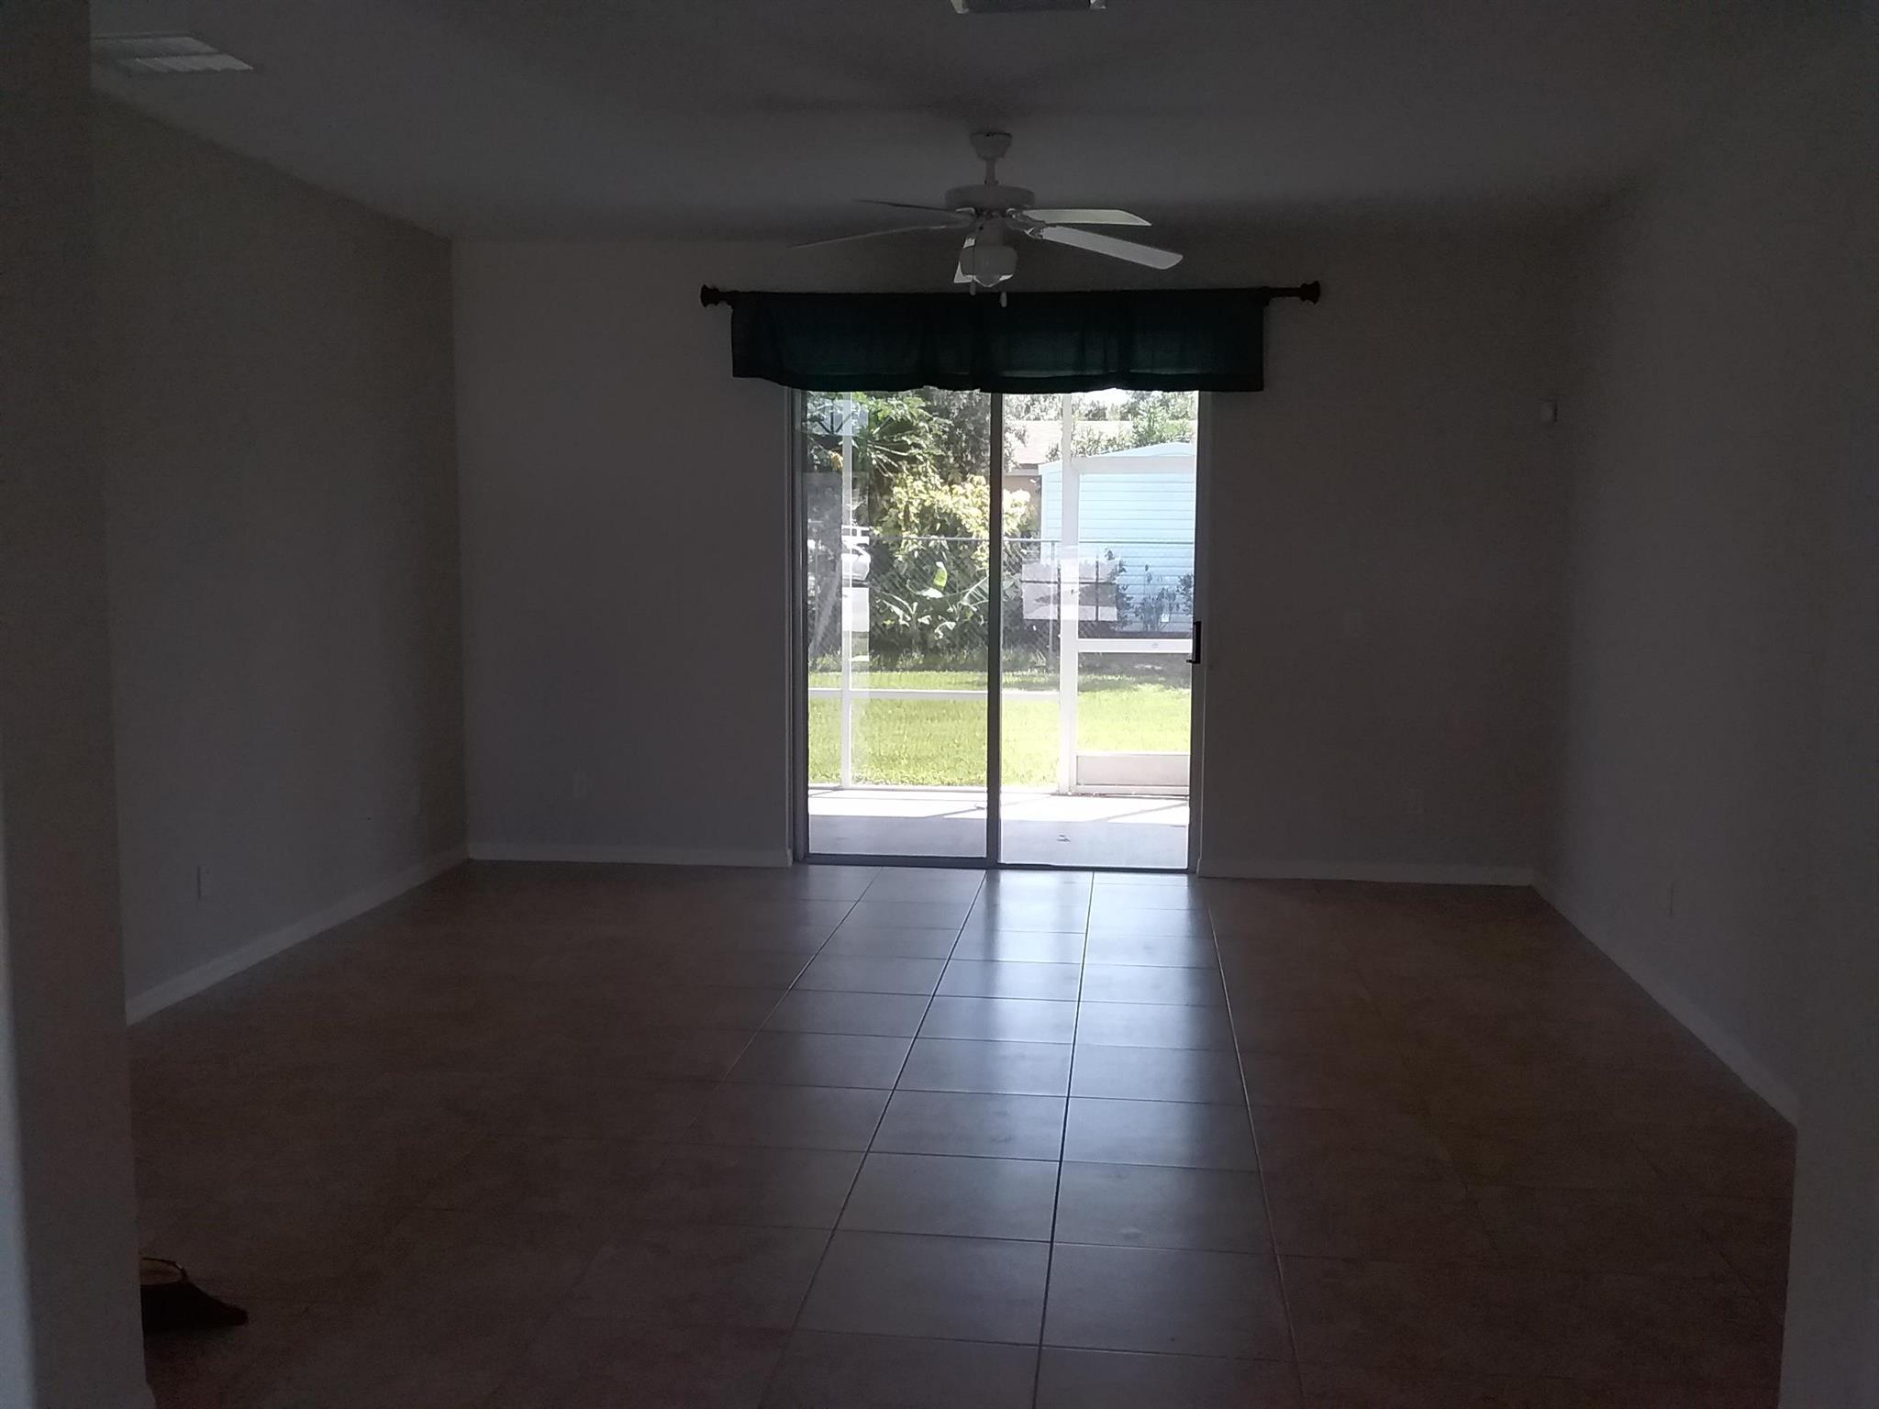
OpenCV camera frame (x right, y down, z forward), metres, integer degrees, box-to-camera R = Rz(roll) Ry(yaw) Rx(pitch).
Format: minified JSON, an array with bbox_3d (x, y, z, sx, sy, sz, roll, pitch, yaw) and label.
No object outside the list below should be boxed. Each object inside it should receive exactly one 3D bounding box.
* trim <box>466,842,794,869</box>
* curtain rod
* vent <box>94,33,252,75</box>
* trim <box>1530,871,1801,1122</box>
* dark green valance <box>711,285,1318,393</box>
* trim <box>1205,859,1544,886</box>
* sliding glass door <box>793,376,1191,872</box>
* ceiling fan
[{"bbox_3d":[-1.405,0.674,7.630,1.525,0.088,0.017,1,6,7],"label":"trim"},{"bbox_3d":[0.272,-1.725,7.082,2.625,0.095,0.100,1,6,7],"label":"curtain rod"},{"bbox_3d":[-2.064,-1.704,4.453,0.370,0.030,0.350,1,6,7],"label":"vent"},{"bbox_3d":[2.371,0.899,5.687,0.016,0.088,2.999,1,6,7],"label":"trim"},{"bbox_3d":[0.233,-1.530,7.118,2.285,0.430,0.110,1,6,7],"label":"dark green valance"},{"bbox_3d":[1.837,0.727,7.254,1.412,0.088,0.017,1,6,7],"label":"trim"},{"bbox_3d":[0.253,-0.469,7.413,1.790,2.420,0.100,1,6,7],"label":"sliding glass door"},{"bbox_3d":[0.159,-1.547,5.345,1.320,0.513,1.320,1,6,7],"label":"ceiling fan"}]

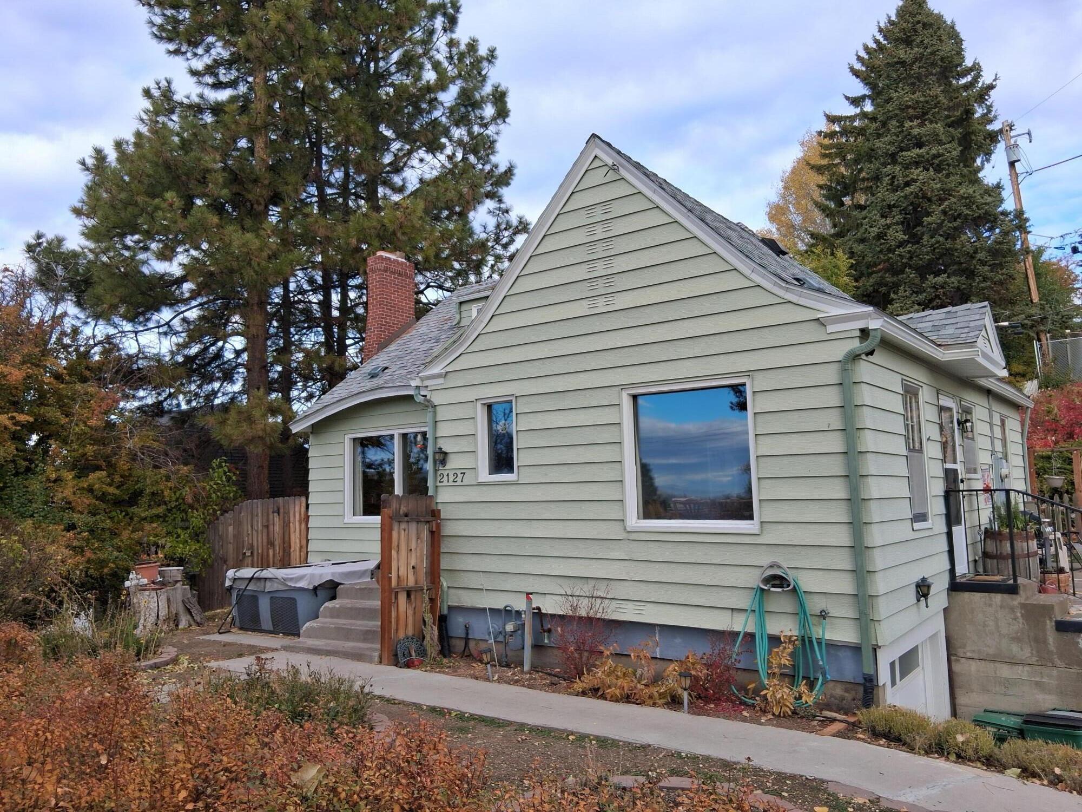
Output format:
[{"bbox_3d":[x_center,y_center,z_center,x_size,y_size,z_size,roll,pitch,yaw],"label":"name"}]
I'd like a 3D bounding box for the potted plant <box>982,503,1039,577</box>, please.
[{"bbox_3d":[6.020,1.859,10.398,0.650,1.235,0.650,-6,-8,37],"label":"potted plant"}]

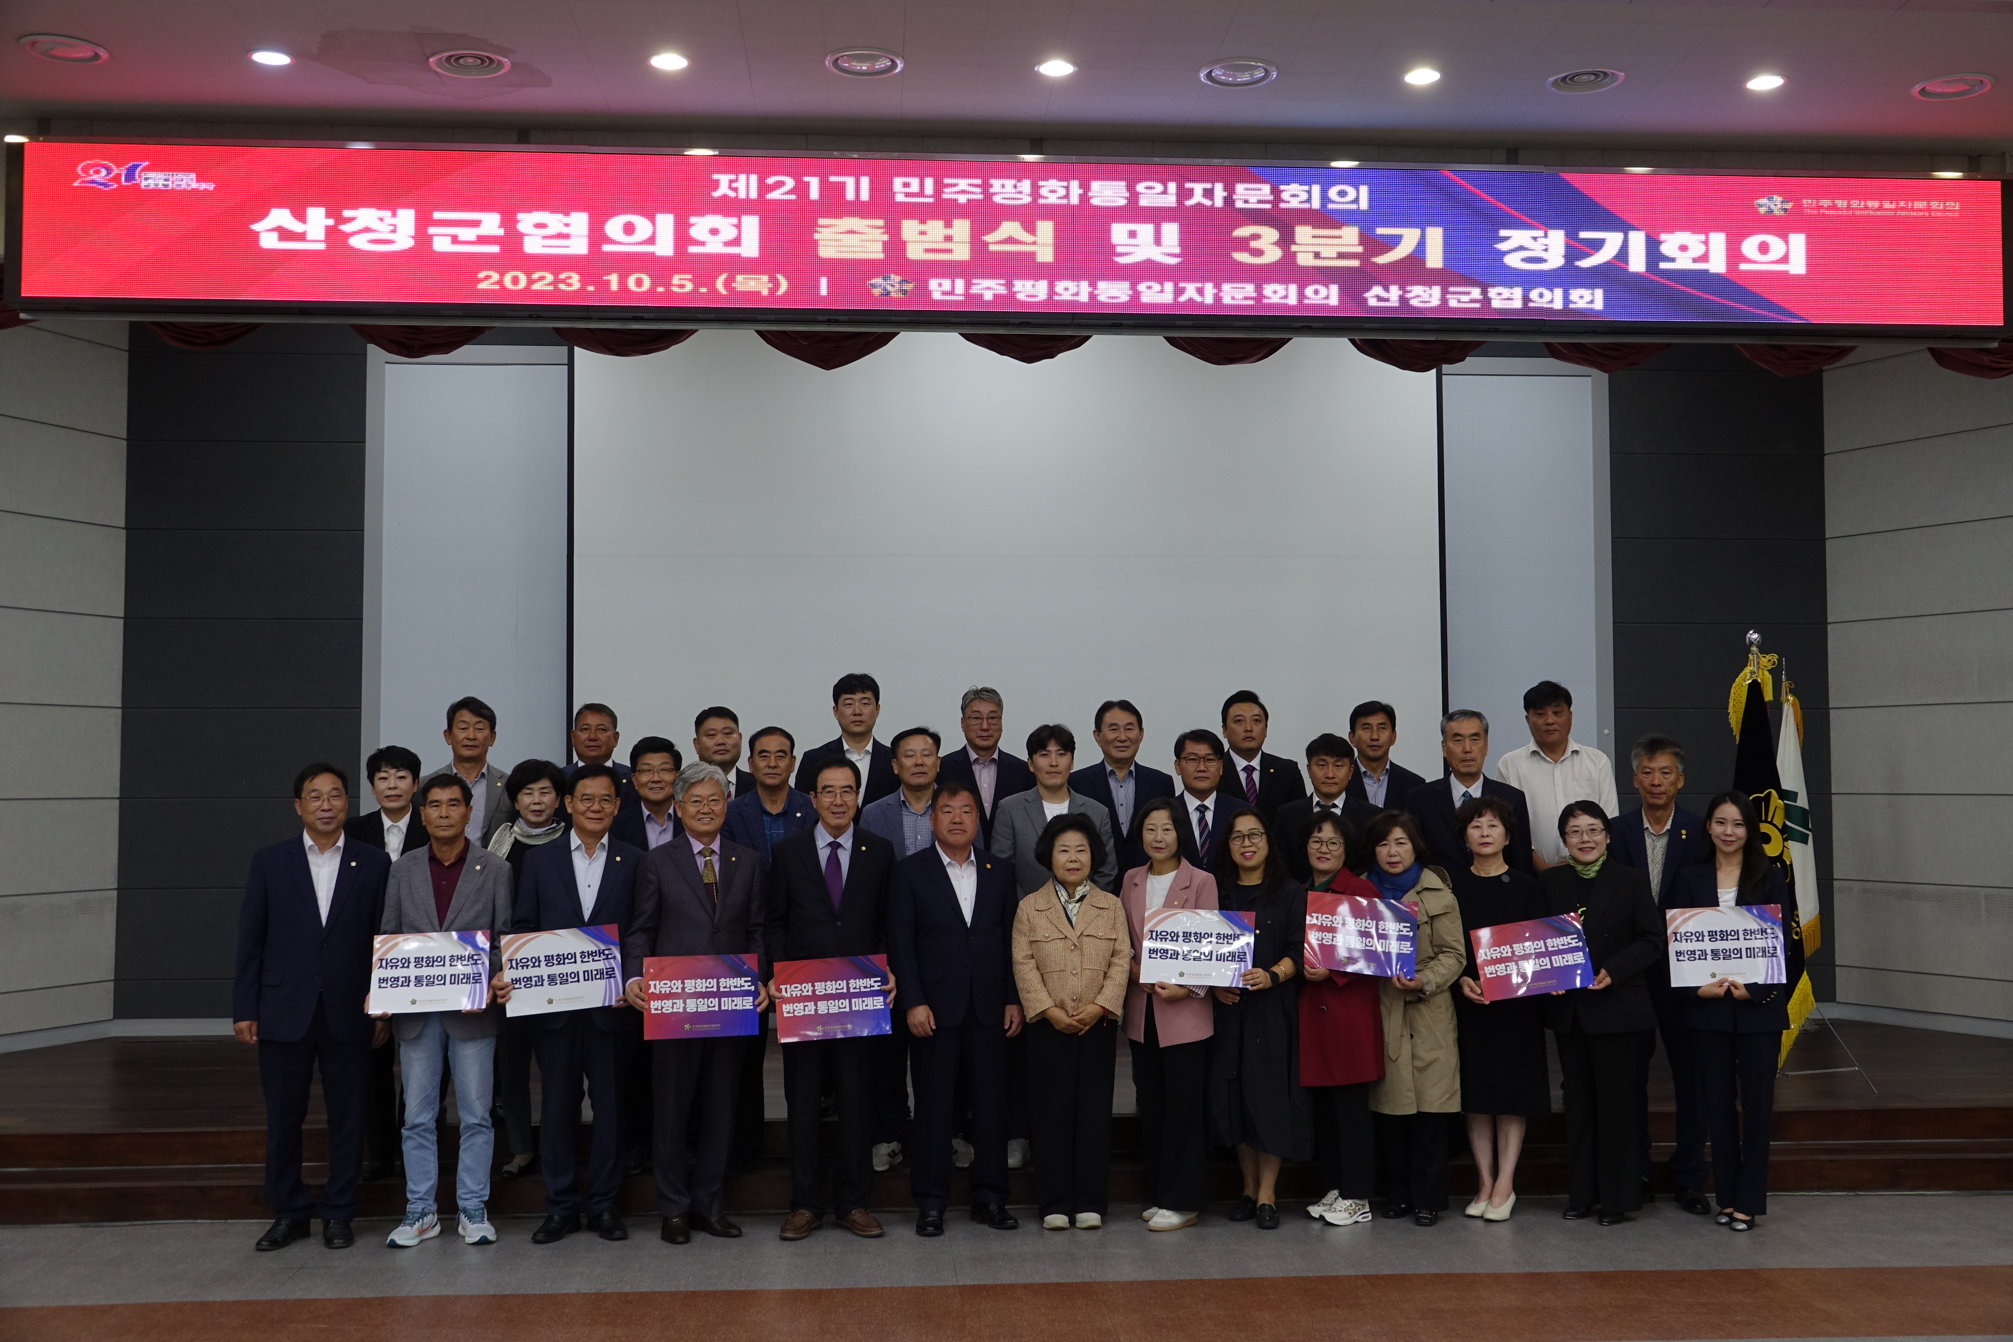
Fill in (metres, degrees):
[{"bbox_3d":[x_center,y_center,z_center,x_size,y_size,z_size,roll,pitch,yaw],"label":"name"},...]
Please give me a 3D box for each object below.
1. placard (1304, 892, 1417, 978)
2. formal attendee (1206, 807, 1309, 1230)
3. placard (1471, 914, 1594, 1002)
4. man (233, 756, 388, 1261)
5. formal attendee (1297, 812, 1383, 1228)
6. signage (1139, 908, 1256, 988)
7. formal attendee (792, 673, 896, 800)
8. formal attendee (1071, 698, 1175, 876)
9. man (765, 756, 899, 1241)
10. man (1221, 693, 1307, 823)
[{"bbox_3d":[1.330,0.989,7.530,0.415,0.294,0.030,5,-13,8],"label":"placard"},{"bbox_3d":[0.955,1.297,7.614,0.430,1.561,0.360,-1,-3,15],"label":"formal attendee"},{"bbox_3d":[1.982,1.082,7.580,0.415,0.294,0.030,-12,-19,10],"label":"placard"},{"bbox_3d":[-2.515,1.201,7.310,0.560,1.726,0.340,1,-3,-12],"label":"man"},{"bbox_3d":[1.284,1.309,7.648,0.400,1.539,0.350,-2,-3,25],"label":"formal attendee"},{"bbox_3d":[0.707,1.022,7.420,0.420,0.297,0.025,2,-13,2],"label":"signage"},{"bbox_3d":[-0.667,0.923,8.372,0.510,1.823,0.310,0,-3,0],"label":"formal attendee"},{"bbox_3d":[0.488,0.979,8.428,0.490,1.715,0.310,0,-3,0],"label":"formal attendee"},{"bbox_3d":[-0.658,1.202,7.550,0.490,1.765,0.380,0,-3,-5],"label":"man"},{"bbox_3d":[1.039,0.967,8.490,0.520,1.767,0.330,0,-3,3],"label":"man"}]

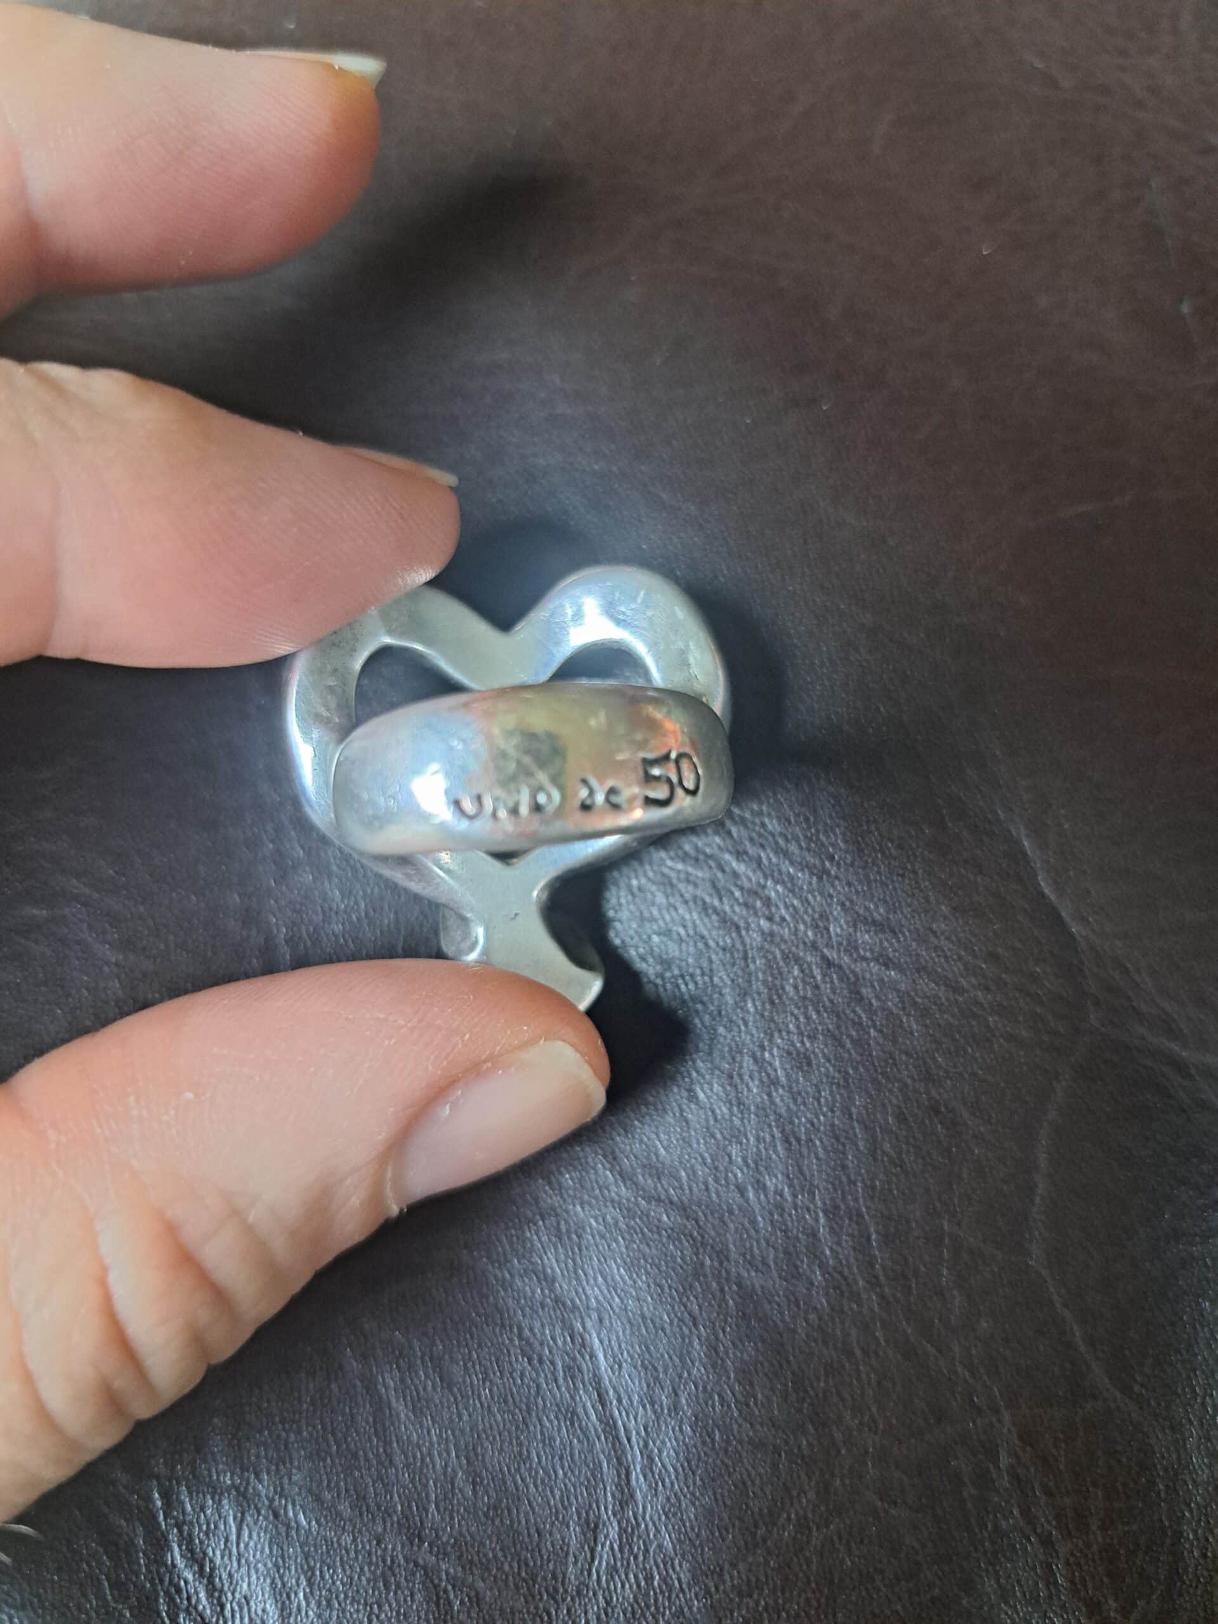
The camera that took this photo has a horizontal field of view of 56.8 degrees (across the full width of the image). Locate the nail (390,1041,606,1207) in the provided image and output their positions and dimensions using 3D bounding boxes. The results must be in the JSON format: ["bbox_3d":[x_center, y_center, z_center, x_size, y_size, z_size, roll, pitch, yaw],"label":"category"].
[{"bbox_3d":[-0.007,0.019,0.069,0.014,0.011,0.004,-33,57,-2],"label":"nail"}]

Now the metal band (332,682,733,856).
[{"bbox_3d":[-0.004,-0.002,0.064,0.022,0.021,0.008,-4,90,-12],"label":"metal band"}]

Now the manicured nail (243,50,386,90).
[{"bbox_3d":[-0.021,-0.053,0.080,0.011,0.009,0.003,6,108,0],"label":"manicured nail"}]

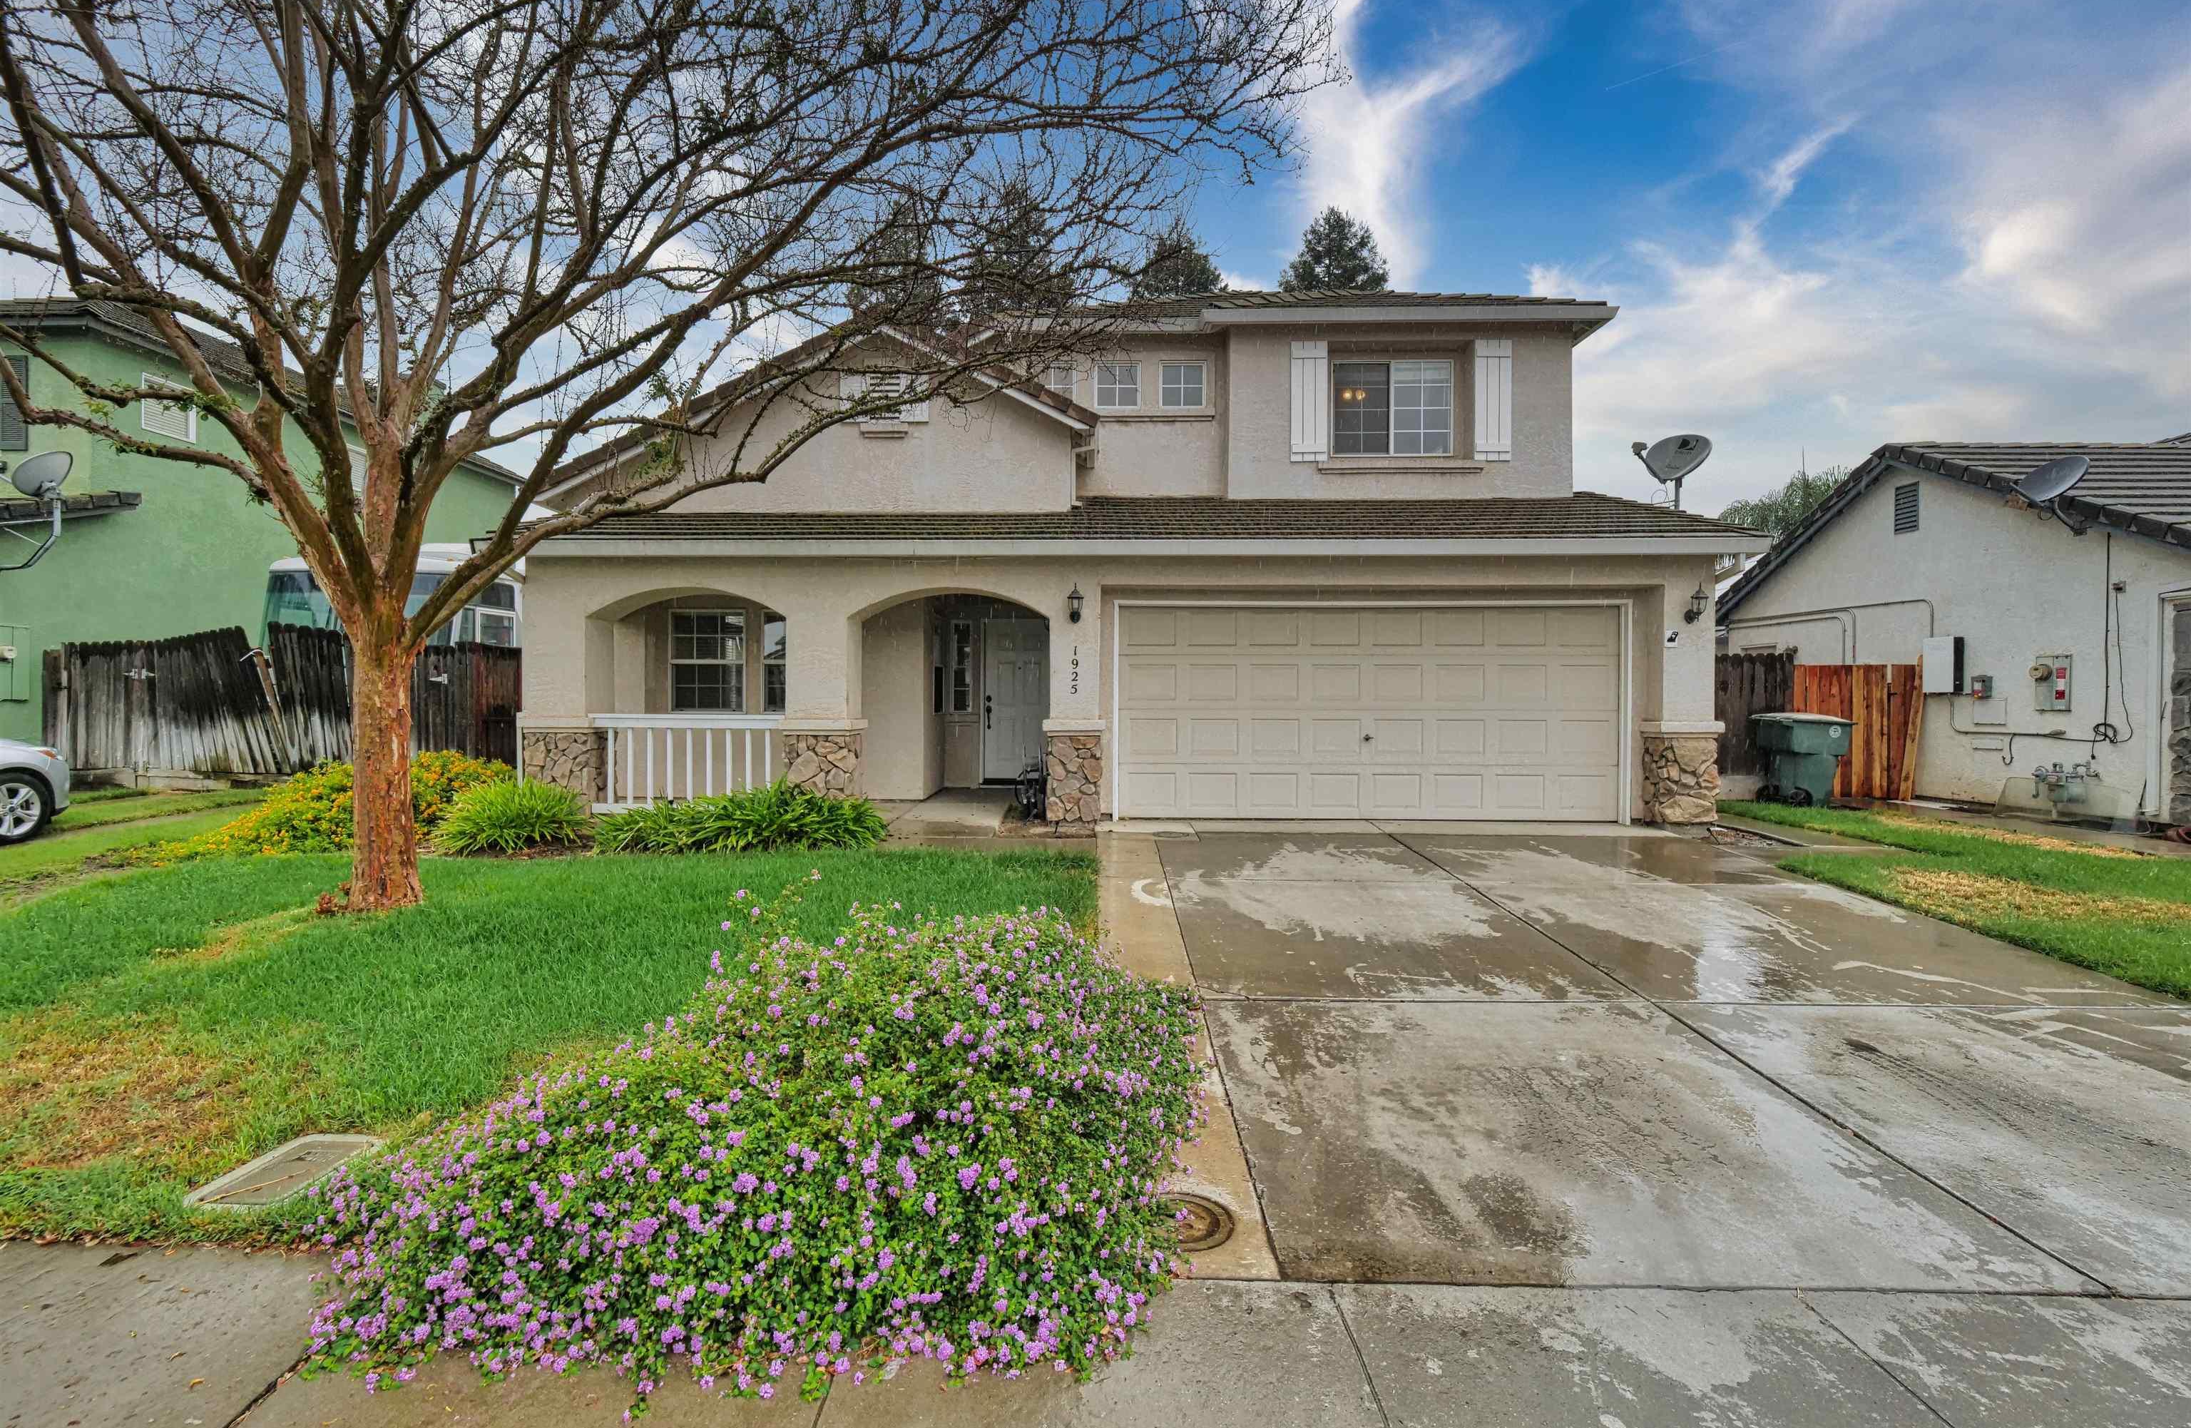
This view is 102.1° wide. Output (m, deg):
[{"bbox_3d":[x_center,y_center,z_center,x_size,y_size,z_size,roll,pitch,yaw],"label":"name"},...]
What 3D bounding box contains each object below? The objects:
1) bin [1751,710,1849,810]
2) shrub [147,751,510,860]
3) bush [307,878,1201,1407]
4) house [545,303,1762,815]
[{"bbox_3d":[8.480,0.570,10.600,0.800,1.100,0.680,0,0,10],"label":"bin"},{"bbox_3d":[-6.400,0.750,7.750,2.100,0.780,1.700,0,0,1],"label":"shrub"},{"bbox_3d":[-0.820,1.060,2.780,2.350,0.840,1.700,0,0,1],"label":"bush"},{"bbox_3d":[0.200,-2.350,13.400,11.700,6.900,10.900,0,0,1],"label":"house"}]

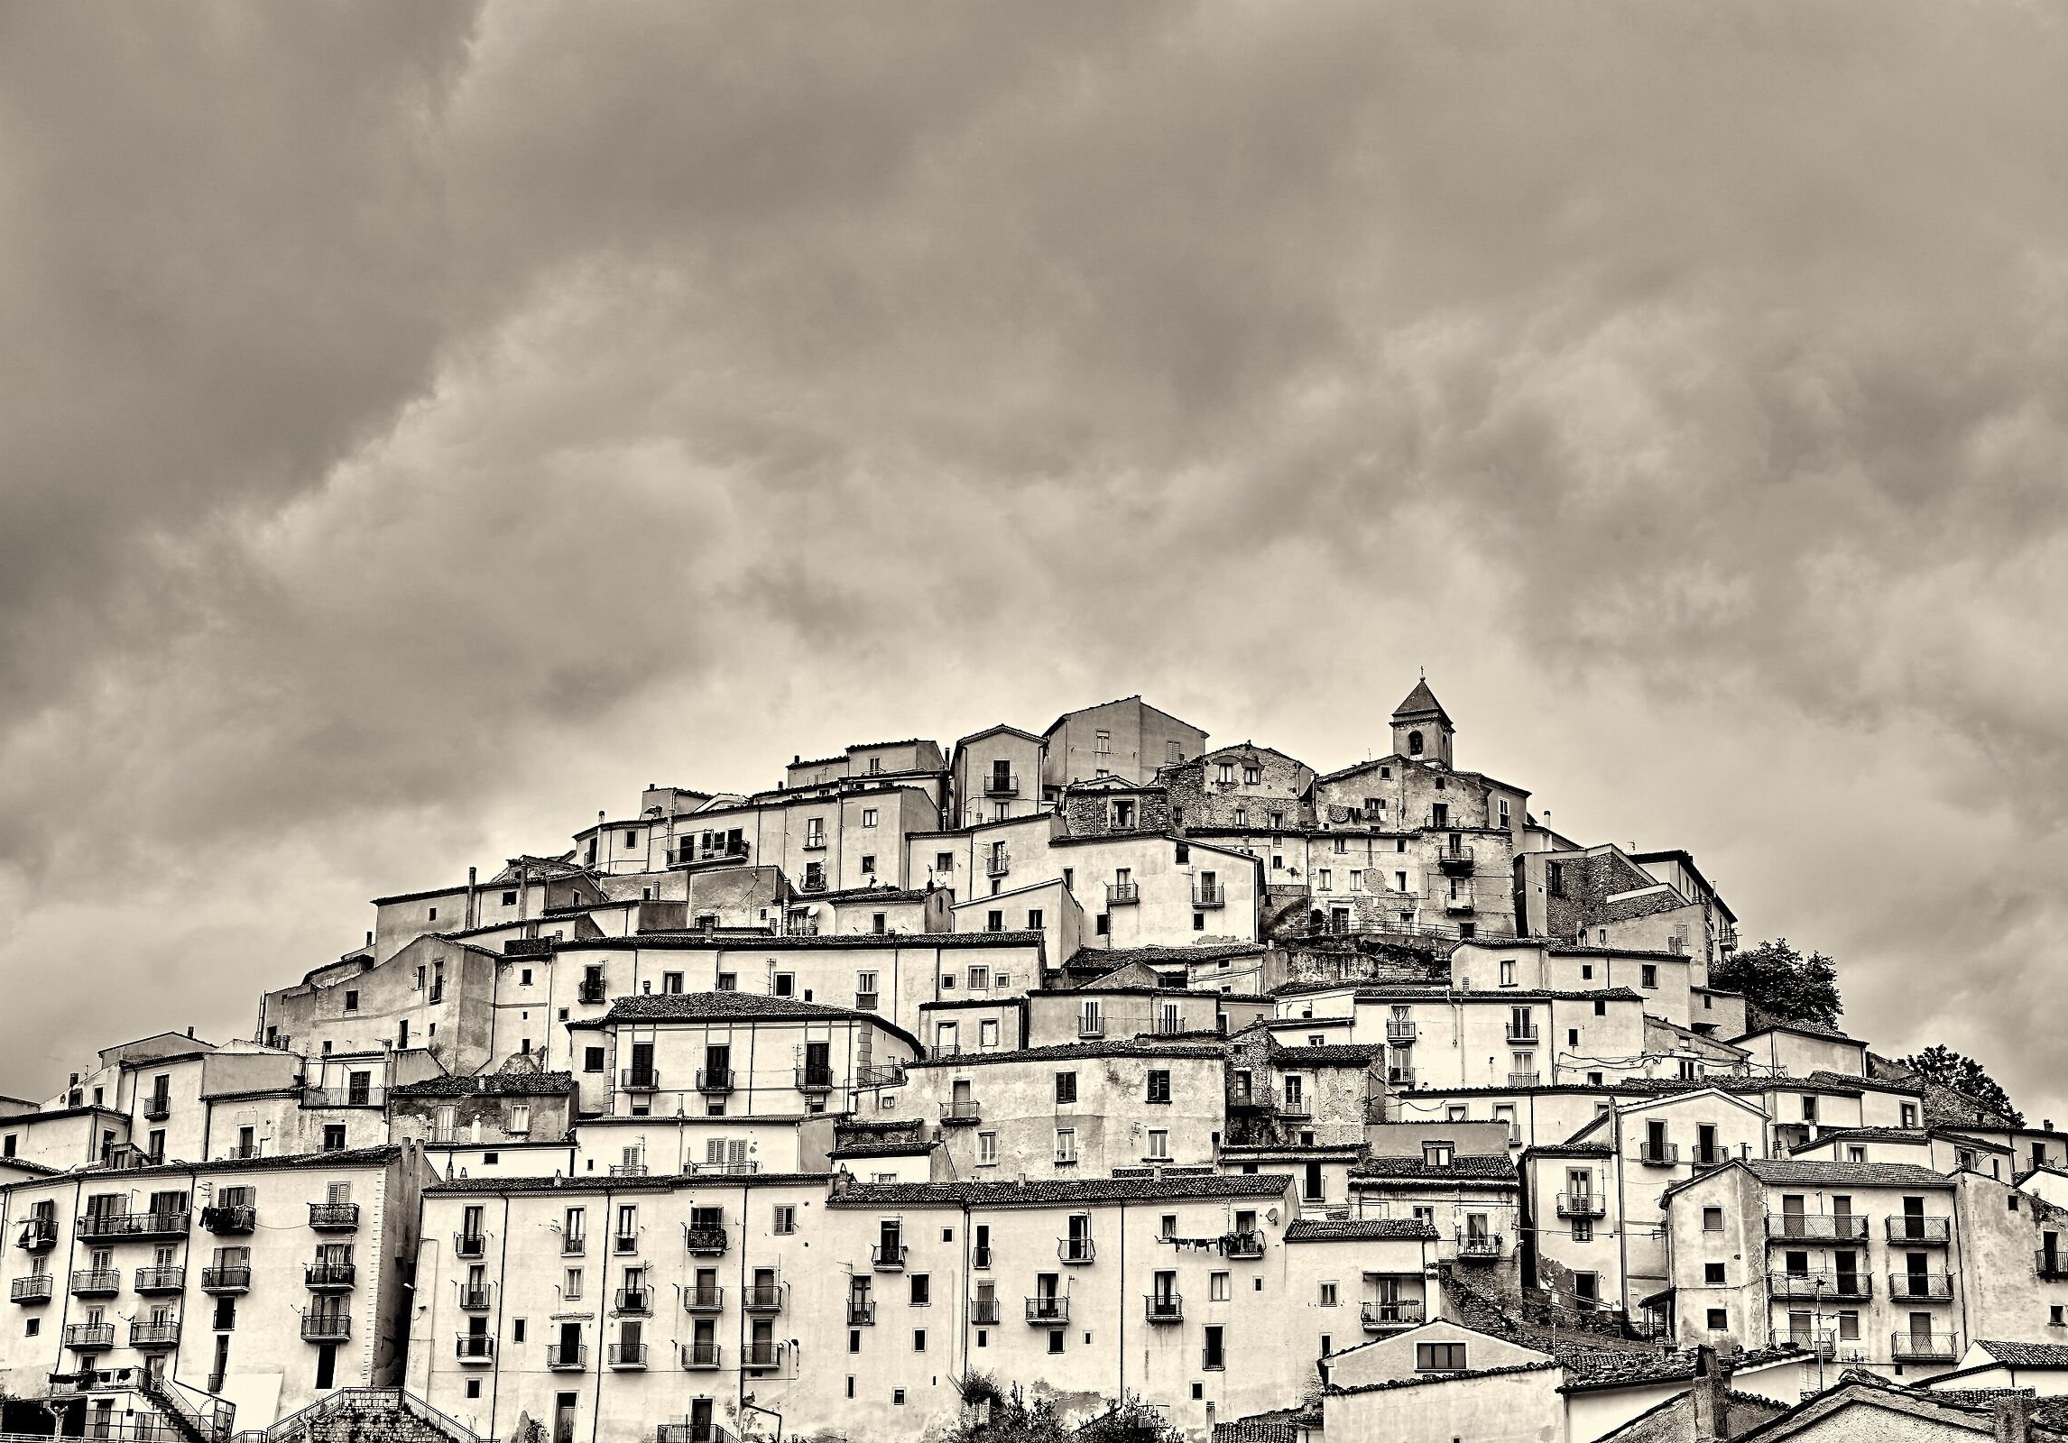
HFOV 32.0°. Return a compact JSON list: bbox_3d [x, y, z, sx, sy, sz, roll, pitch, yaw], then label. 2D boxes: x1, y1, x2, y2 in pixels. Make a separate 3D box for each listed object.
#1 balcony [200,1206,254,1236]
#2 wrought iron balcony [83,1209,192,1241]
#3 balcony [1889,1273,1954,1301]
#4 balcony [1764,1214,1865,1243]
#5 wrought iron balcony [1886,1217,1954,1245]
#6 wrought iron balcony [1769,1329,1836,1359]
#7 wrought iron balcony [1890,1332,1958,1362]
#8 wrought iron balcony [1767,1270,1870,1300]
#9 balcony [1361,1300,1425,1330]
[{"bbox_3d":[-40.650,25.180,182.000,2.380,1.250,0.950,-3,-19,12],"label":"balcony"},{"bbox_3d":[-45.470,25.540,183.000,5.570,1.240,1.000,-5,-19,16],"label":"wrought iron balcony"},{"bbox_3d":[41.830,26.630,170.000,2.800,1.120,1.000,1,-19,-1],"label":"balcony"},{"bbox_3d":[36.850,23.880,170.000,4.510,1.120,1.000,1,-19,-1],"label":"balcony"},{"bbox_3d":[41.670,24.000,170.000,2.790,1.210,1.000,1,-19,-1],"label":"wrought iron balcony"},{"bbox_3d":[36.210,29.340,170.000,2.910,1.230,1.000,1,-19,-1],"label":"wrought iron balcony"},{"bbox_3d":[41.950,29.500,170.000,2.870,1.230,1.000,1,-19,-1],"label":"wrought iron balcony"},{"bbox_3d":[36.970,26.550,170.000,4.590,1.190,1.000,1,-19,-1],"label":"wrought iron balcony"},{"bbox_3d":[17.680,29.300,178.000,3.040,1.250,1.000,-1,-19,5],"label":"balcony"}]

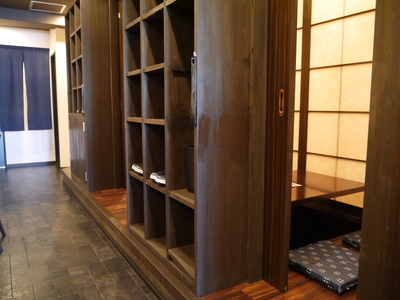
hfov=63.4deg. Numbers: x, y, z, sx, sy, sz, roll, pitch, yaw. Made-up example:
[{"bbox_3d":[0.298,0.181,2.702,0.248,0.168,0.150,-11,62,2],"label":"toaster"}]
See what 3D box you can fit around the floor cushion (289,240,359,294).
[{"bbox_3d":[0.791,0.683,1.946,0.434,0.048,0.424,-4,8,-31],"label":"floor cushion"}]

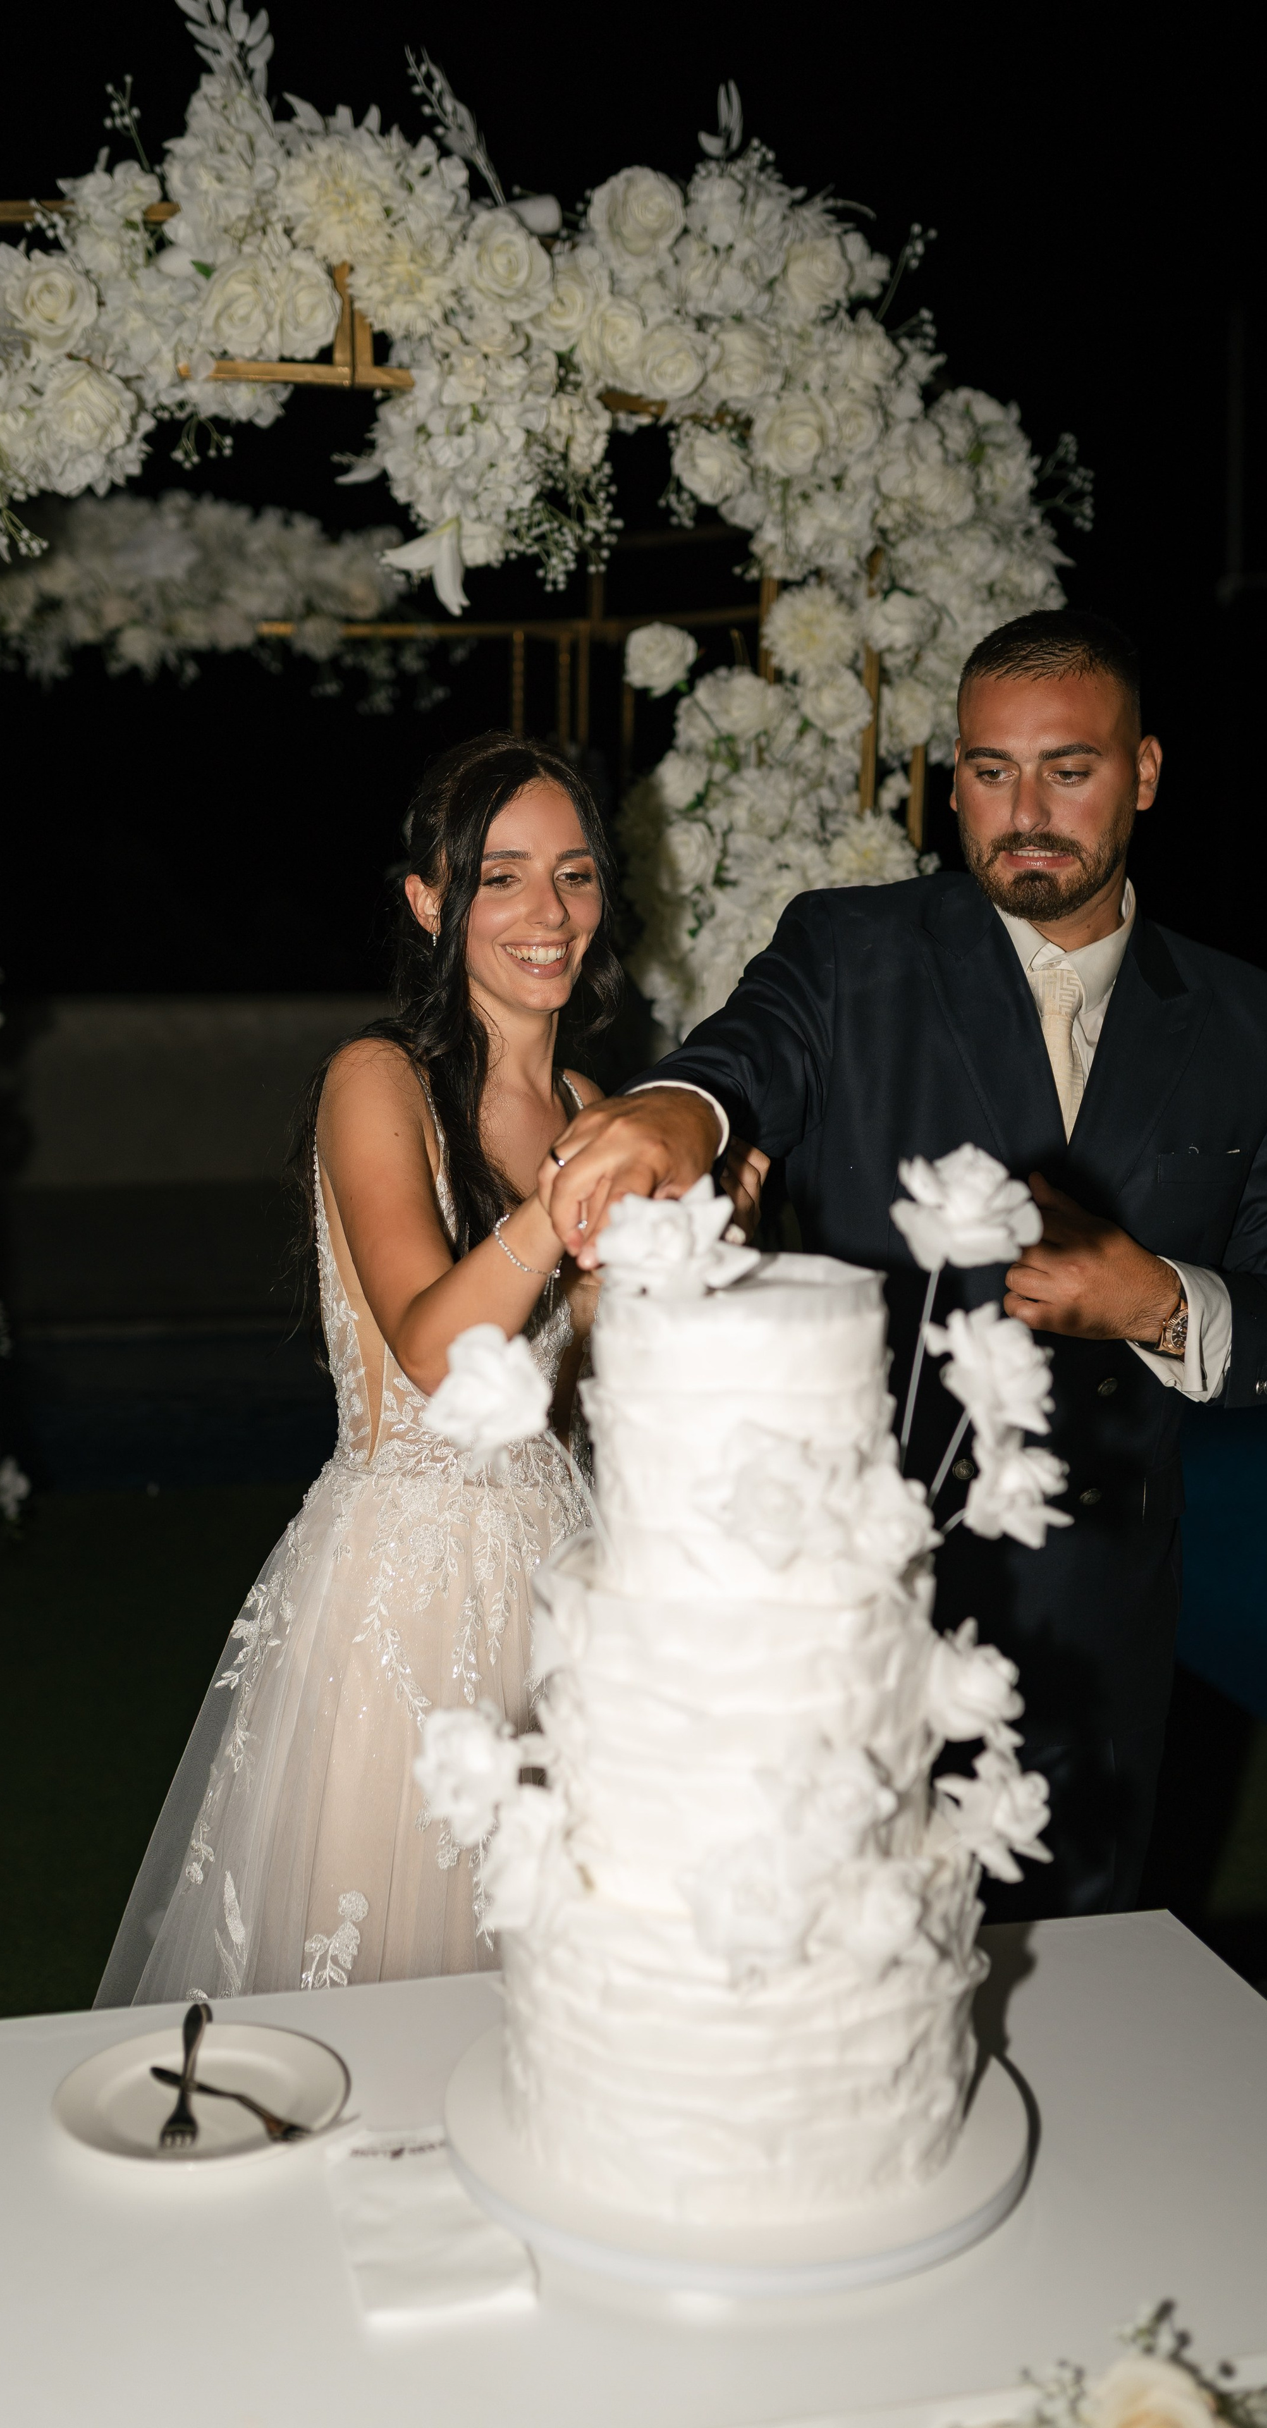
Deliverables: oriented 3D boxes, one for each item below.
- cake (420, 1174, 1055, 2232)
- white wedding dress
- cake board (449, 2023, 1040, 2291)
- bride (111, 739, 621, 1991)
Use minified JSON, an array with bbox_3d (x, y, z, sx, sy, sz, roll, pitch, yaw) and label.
[{"bbox_3d":[0.065,0.276,1.510,0.400,0.620,0.380,0,6,0],"label":"cake"},{"bbox_3d":[-0.223,0.564,2.117,0.740,1.430,0.840,-5,8,-39],"label":"white wedding dress"},{"bbox_3d":[0.067,0.592,1.545,0.383,0.016,0.383,0,6,0],"label":"cake board"},{"bbox_3d":[-0.192,0.439,2.063,0.740,1.700,0.880,-5,8,-39],"label":"bride"}]

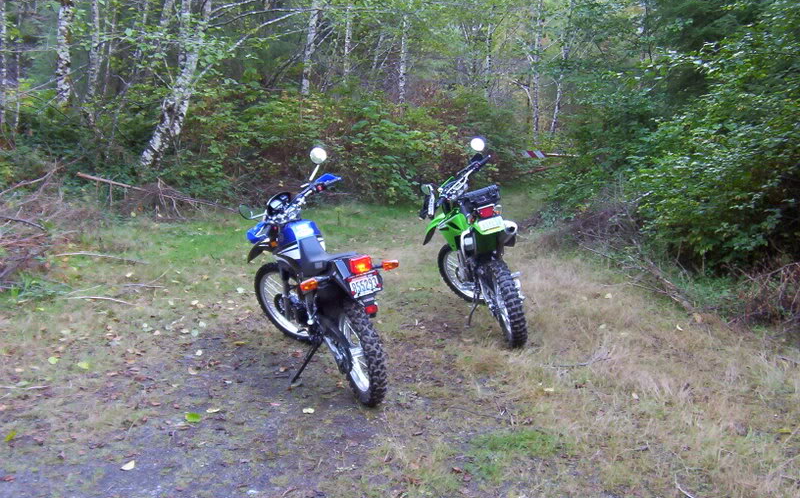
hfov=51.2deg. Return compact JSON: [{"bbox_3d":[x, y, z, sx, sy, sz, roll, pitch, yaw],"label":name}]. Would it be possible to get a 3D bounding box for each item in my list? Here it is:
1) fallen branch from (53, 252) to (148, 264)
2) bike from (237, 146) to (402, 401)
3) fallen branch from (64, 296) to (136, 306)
[{"bbox_3d":[-3.474,0.083,9.757,1.311,0.099,0.158,3,10,17],"label":"fallen branch"},{"bbox_3d":[-0.560,0.113,5.402,0.837,1.448,2.069,-9,12,-22],"label":"bike"},{"bbox_3d":[-2.687,0.450,7.562,0.743,0.074,0.128,2,9,14],"label":"fallen branch"}]

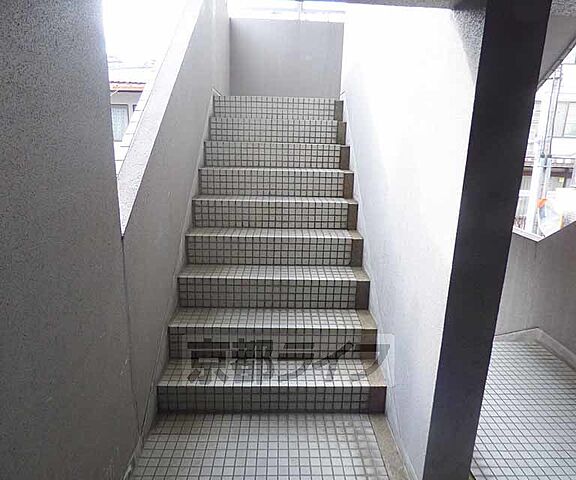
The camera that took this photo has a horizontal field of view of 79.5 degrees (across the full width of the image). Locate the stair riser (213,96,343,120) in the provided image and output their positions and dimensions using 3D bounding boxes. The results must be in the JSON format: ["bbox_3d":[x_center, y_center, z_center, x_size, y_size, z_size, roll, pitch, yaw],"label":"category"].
[{"bbox_3d":[-0.086,-1.224,3.258,1.200,0.187,0.050,1,17,-2],"label":"stair riser"}]

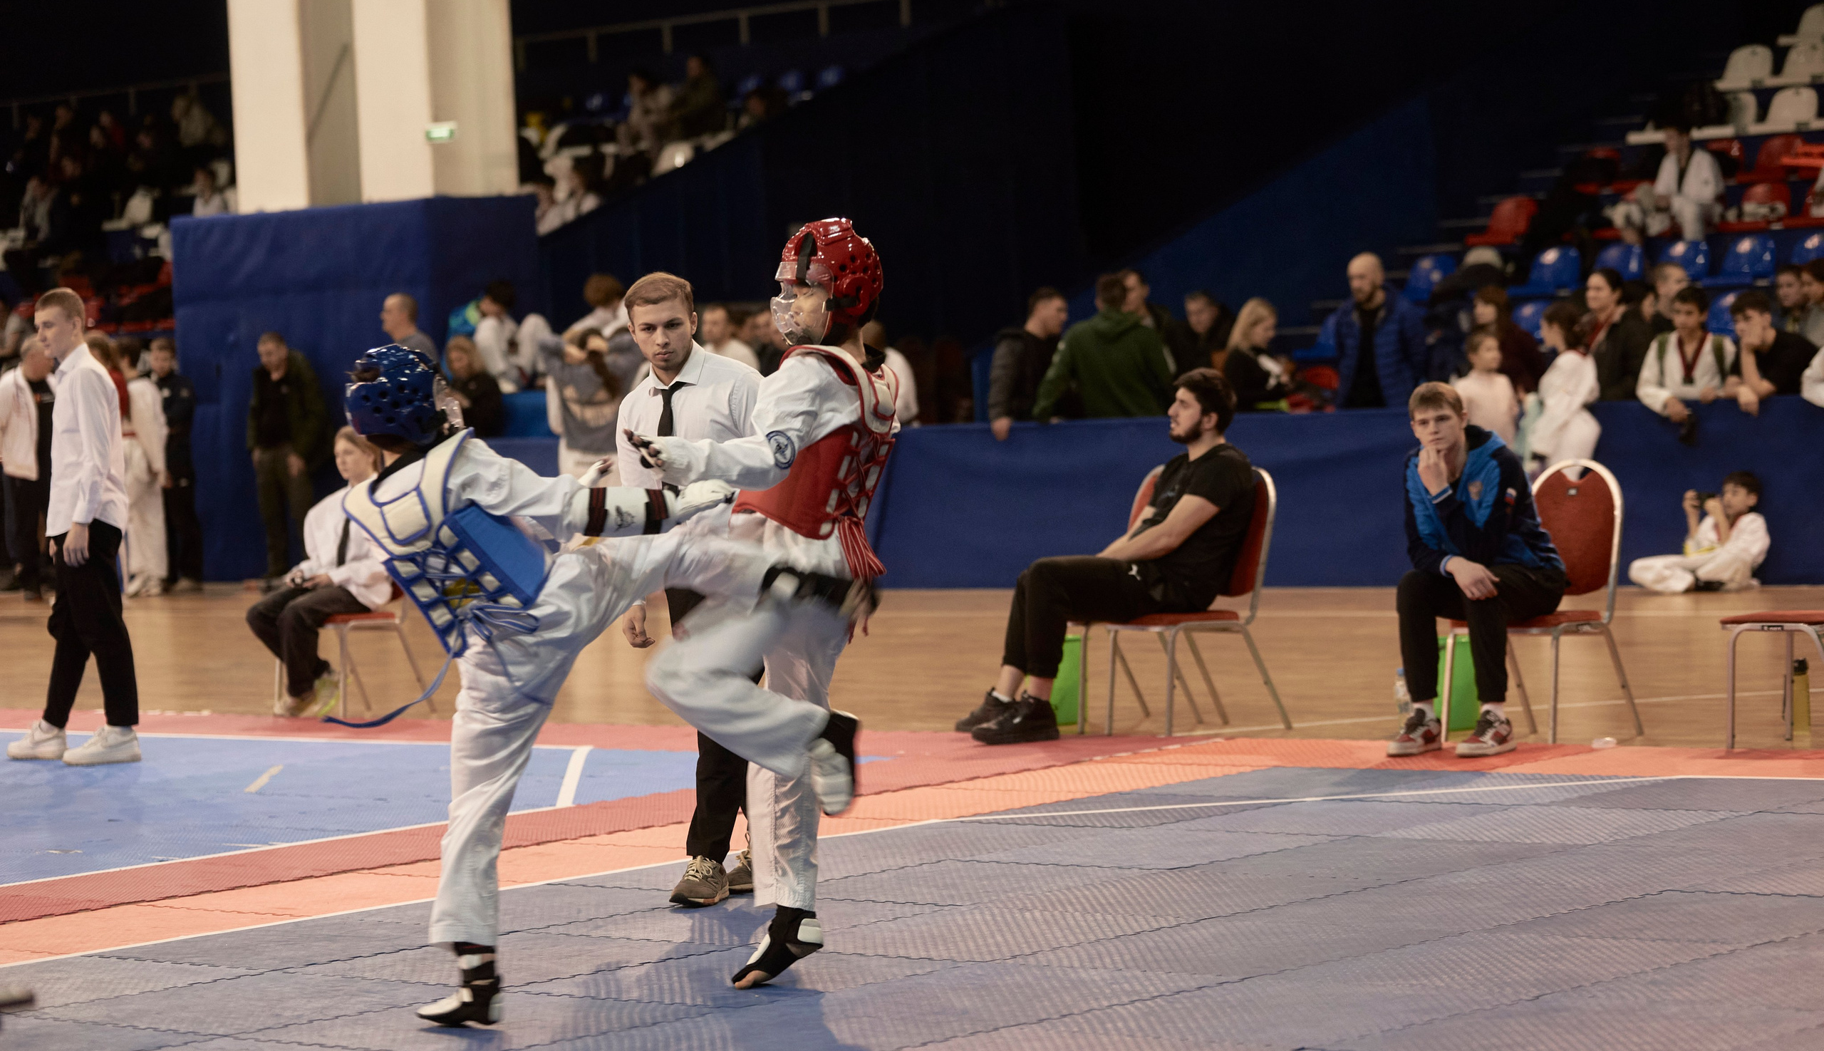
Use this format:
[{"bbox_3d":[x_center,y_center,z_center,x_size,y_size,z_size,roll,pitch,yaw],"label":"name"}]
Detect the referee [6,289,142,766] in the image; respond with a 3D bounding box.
[{"bbox_3d":[-3.338,0.007,20.200,0.500,1.860,0.480,-4,2,-14],"label":"referee"}]

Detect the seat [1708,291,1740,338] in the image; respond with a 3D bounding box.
[{"bbox_3d":[4.782,-1.212,29.749,0.420,0.330,0.390,-1,3,43],"label":"seat"}]

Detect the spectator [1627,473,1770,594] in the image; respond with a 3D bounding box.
[{"bbox_3d":[4.032,0.047,25.900,0.600,0.630,0.520,-5,3,-37],"label":"spectator"}]

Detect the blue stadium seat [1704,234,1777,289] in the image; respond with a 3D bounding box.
[{"bbox_3d":[5.021,-1.601,30.700,0.420,0.330,0.390,-1,3,43],"label":"blue stadium seat"}]

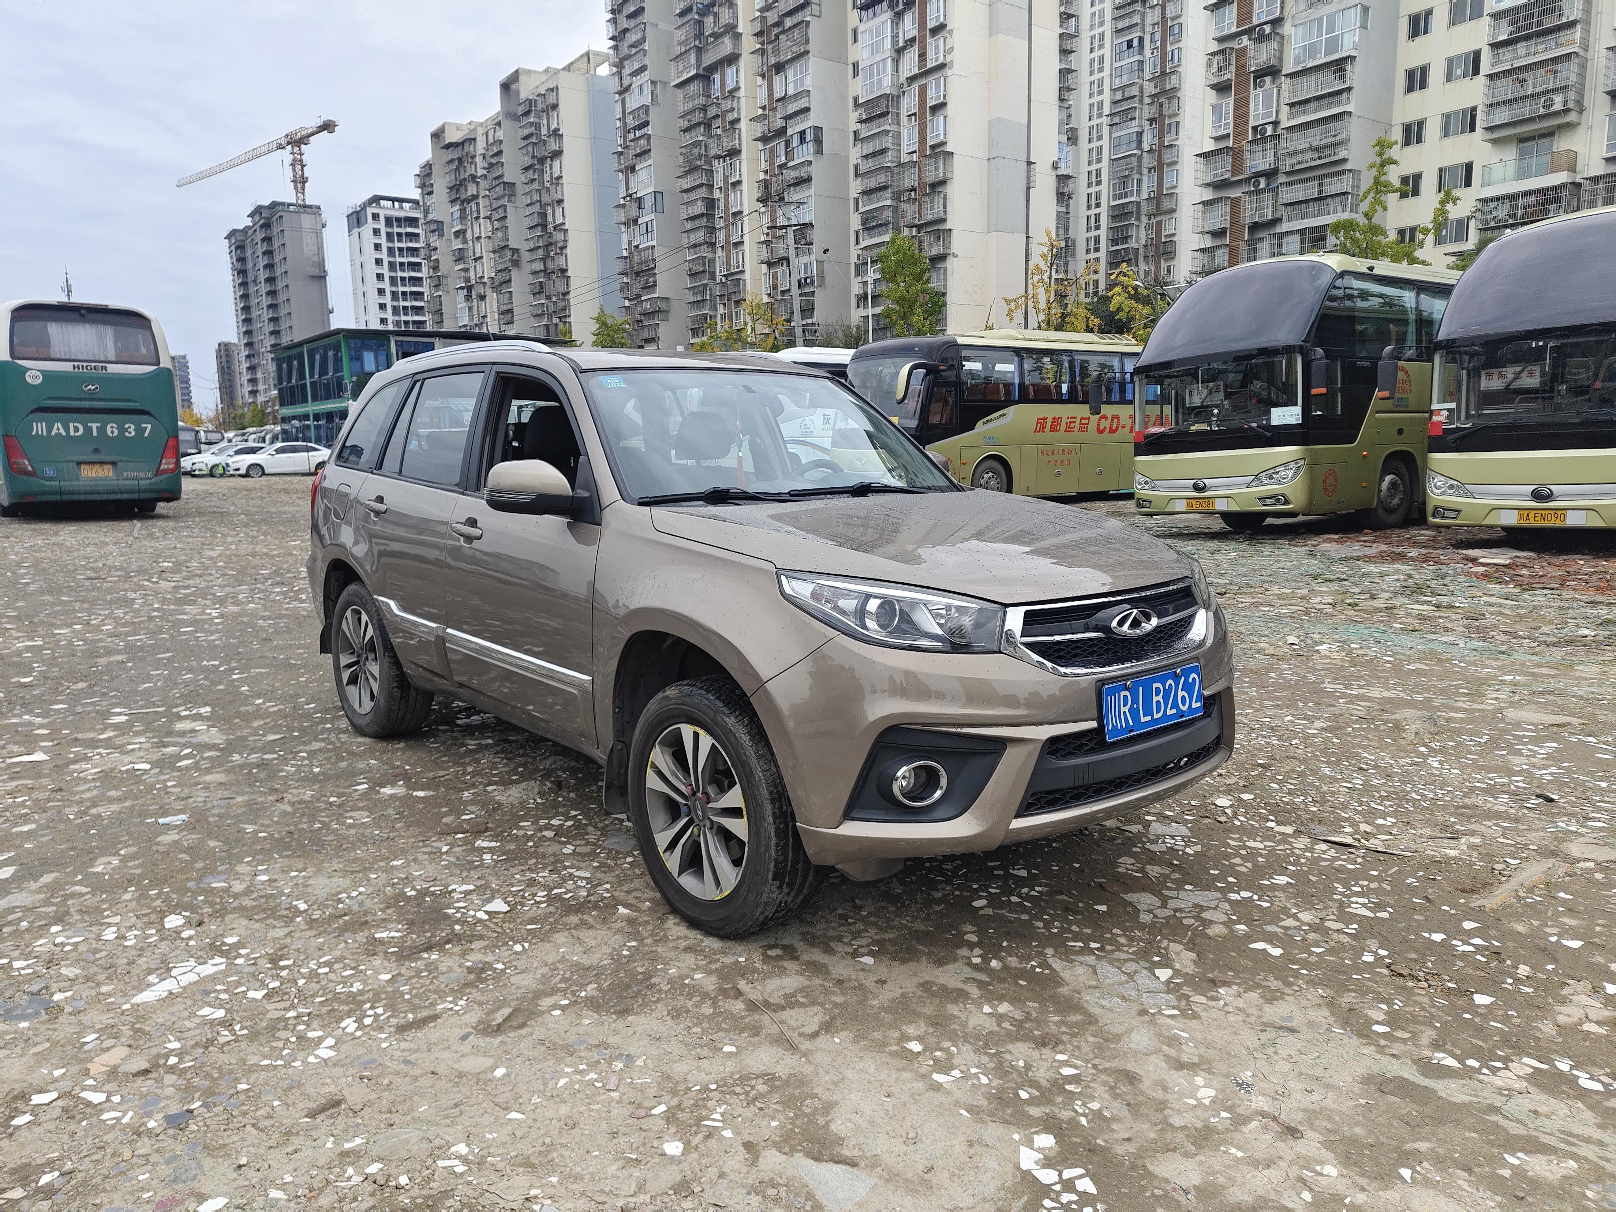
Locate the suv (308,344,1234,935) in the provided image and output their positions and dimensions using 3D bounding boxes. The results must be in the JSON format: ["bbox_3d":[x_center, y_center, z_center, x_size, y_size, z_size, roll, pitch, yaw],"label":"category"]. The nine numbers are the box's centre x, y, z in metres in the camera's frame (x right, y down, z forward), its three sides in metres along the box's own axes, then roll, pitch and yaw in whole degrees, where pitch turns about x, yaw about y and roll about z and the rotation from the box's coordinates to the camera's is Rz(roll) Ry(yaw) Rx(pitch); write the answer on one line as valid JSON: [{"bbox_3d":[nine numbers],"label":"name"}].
[{"bbox_3d":[-0.510,-0.185,4.236,1.820,1.660,4.420,-7,11,-40],"label":"suv"}]

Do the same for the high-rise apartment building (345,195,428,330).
[{"bbox_3d":[-86.541,-61.079,240.056,25.000,54.000,16.500,-7,11,-36],"label":"high-rise apartment building"}]

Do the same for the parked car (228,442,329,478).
[{"bbox_3d":[-22.700,-6.315,46.500,1.840,1.480,4.700,7,12,44],"label":"parked car"}]

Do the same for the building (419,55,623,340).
[{"bbox_3d":[-44.266,-50.173,170.662,14.000,52.000,61.000,-7,11,-36],"label":"building"}]

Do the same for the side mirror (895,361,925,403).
[{"bbox_3d":[1.902,-4.195,20.100,0.360,0.800,0.320,-7,11,-35],"label":"side mirror"}]

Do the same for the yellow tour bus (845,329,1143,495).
[{"bbox_3d":[5.609,-4.180,24.238,11.300,3.550,2.500,-7,11,-35],"label":"yellow tour bus"}]

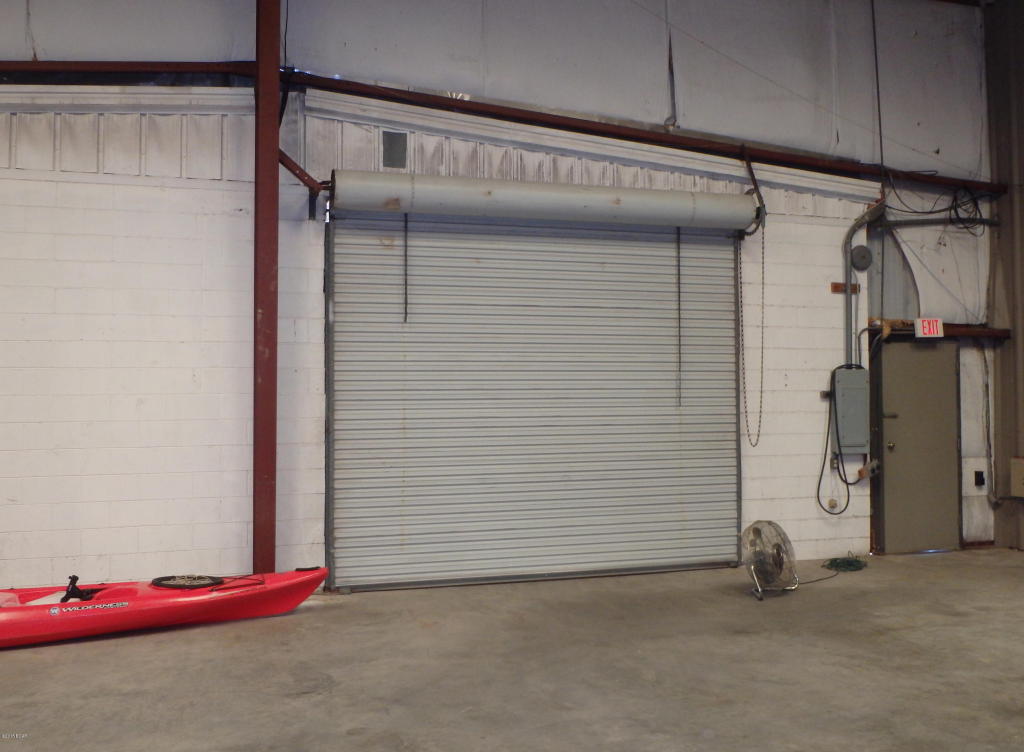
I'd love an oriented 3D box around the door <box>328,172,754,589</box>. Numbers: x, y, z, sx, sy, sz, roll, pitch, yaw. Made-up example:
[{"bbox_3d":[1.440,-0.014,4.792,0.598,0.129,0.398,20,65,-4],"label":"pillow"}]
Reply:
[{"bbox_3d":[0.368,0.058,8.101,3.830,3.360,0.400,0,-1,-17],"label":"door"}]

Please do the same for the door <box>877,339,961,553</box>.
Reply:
[{"bbox_3d":[4.125,0.703,9.538,0.950,2.120,0.070,0,-1,-17],"label":"door"}]

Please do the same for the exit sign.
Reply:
[{"bbox_3d":[4.172,-0.477,9.461,0.305,0.190,0.050,0,-1,-17],"label":"exit sign"}]

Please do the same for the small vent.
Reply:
[{"bbox_3d":[-0.987,-1.917,8.024,0.209,0.305,0.040,0,-1,-17],"label":"small vent"}]

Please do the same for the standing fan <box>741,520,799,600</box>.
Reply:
[{"bbox_3d":[2.056,1.442,7.473,0.500,0.570,0.300,0,-1,-32],"label":"standing fan"}]

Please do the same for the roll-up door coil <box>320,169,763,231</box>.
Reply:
[{"bbox_3d":[0.390,-1.473,8.087,3.800,0.340,0.350,0,-1,-17],"label":"roll-up door coil"}]

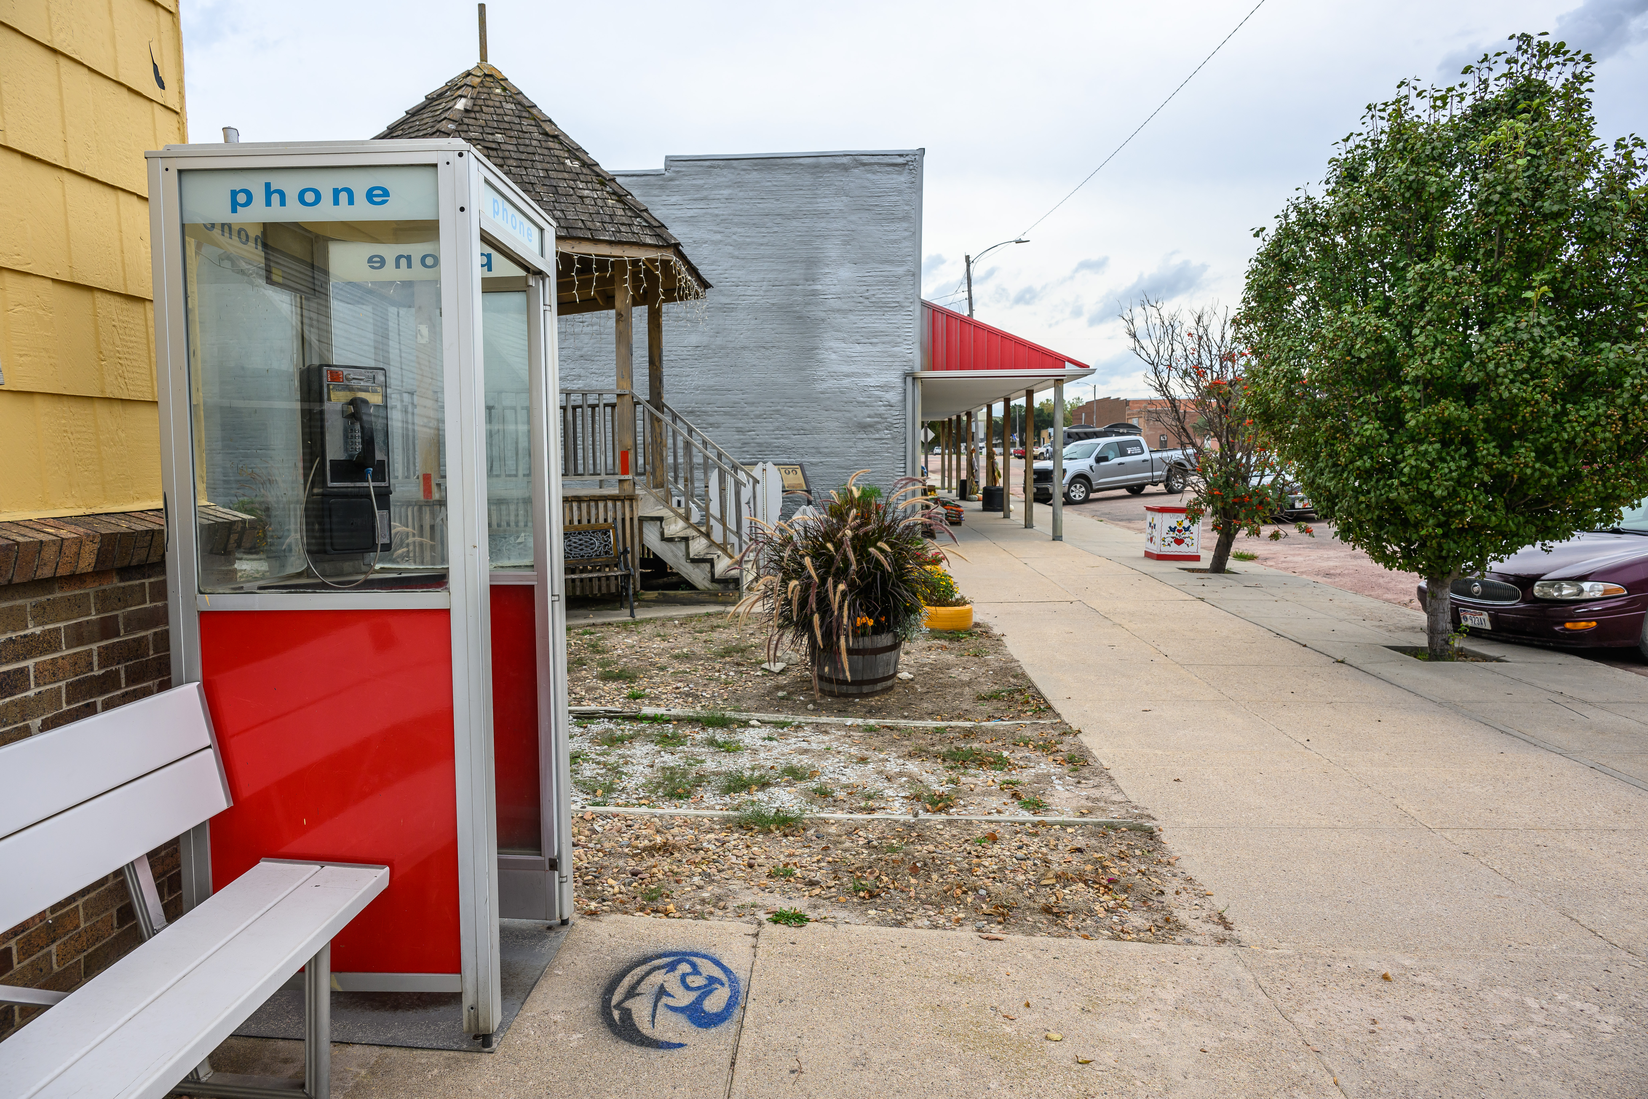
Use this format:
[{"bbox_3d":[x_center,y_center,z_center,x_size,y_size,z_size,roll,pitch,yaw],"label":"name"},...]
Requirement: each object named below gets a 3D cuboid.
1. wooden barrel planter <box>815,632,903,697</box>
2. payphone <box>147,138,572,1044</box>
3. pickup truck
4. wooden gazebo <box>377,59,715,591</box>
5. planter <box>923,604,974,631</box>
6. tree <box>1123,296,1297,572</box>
[{"bbox_3d":[0.210,0.698,6.963,0.600,0.380,0.600,0,5,0],"label":"wooden barrel planter"},{"bbox_3d":[-1.222,0.105,3.092,0.785,2.256,0.771,0,4,1],"label":"payphone"},{"bbox_3d":[9.070,-2.585,34.750,6.050,1.950,2.100,-7,7,-26],"label":"pickup truck"},{"bbox_3d":[-3.481,-2.337,11.557,4.342,5.422,4.913,0,5,1],"label":"wooden gazebo"},{"bbox_3d":[0.992,0.564,9.560,0.600,0.200,0.600,0,5,0],"label":"planter"},{"bbox_3d":[4.895,-1.431,13.715,2.200,3.394,2.100,0,5,0],"label":"tree"}]

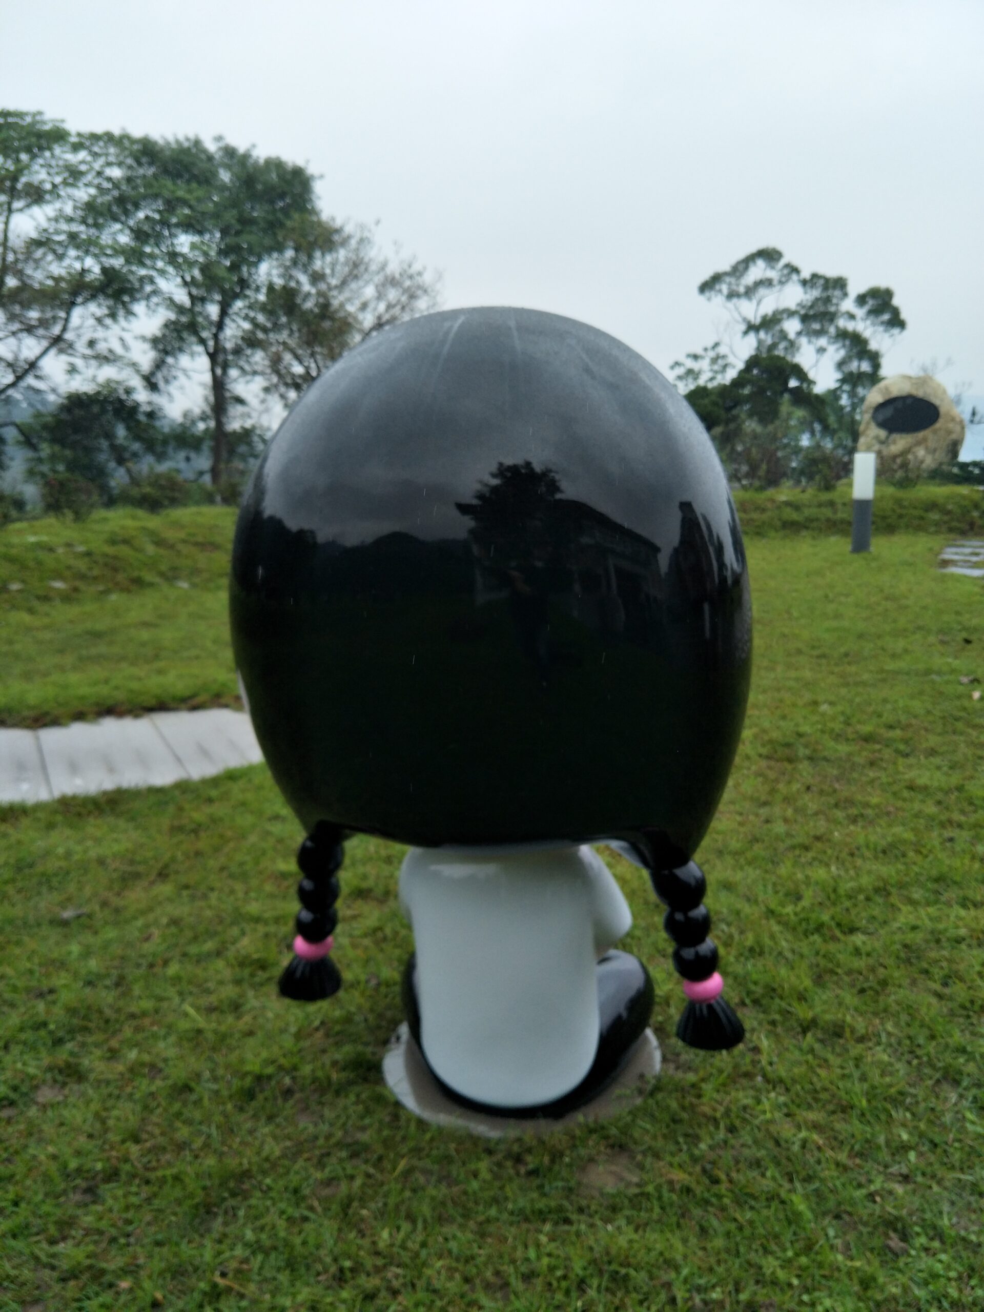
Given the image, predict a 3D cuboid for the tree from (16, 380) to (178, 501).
[{"bbox_3d":[-5.849,-3.171,13.500,2.331,1.800,2.200,-3,16,0],"label":"tree"}]

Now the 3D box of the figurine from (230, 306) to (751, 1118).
[{"bbox_3d":[0.016,0.143,1.786,0.937,1.538,0.956,1,17,15],"label":"figurine"}]

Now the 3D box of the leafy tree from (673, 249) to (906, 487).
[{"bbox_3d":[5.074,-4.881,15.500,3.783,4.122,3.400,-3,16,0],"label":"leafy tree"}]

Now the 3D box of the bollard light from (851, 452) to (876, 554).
[{"bbox_3d":[3.068,-1.263,7.500,0.155,0.820,0.155,-3,16,0],"label":"bollard light"}]

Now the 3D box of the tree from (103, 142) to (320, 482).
[{"bbox_3d":[-4.591,-5.383,14.500,3.597,5.705,3.600,-3,16,0],"label":"tree"}]

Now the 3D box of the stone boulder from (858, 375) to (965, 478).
[{"bbox_3d":[5.214,-2.814,11.300,1.284,1.362,0.950,1,17,14],"label":"stone boulder"}]

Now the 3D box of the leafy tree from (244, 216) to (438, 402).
[{"bbox_3d":[-2.567,-5.074,15.500,3.202,4.710,3.200,-3,16,0],"label":"leafy tree"}]

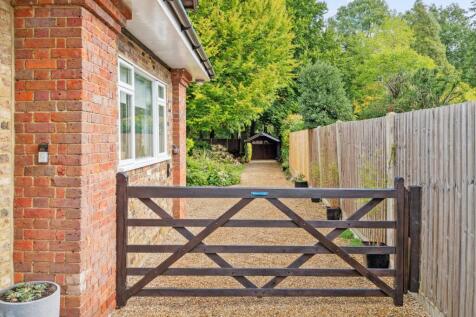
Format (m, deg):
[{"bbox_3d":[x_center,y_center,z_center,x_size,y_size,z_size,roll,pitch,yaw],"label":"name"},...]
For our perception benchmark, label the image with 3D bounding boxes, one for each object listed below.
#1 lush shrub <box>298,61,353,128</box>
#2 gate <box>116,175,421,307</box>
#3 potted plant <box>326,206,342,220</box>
[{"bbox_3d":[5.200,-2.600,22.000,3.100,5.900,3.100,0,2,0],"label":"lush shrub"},{"bbox_3d":[0.325,0.785,3.570,2.880,1.230,0.130,0,1,-3],"label":"gate"},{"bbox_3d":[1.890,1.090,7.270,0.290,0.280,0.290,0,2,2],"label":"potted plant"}]

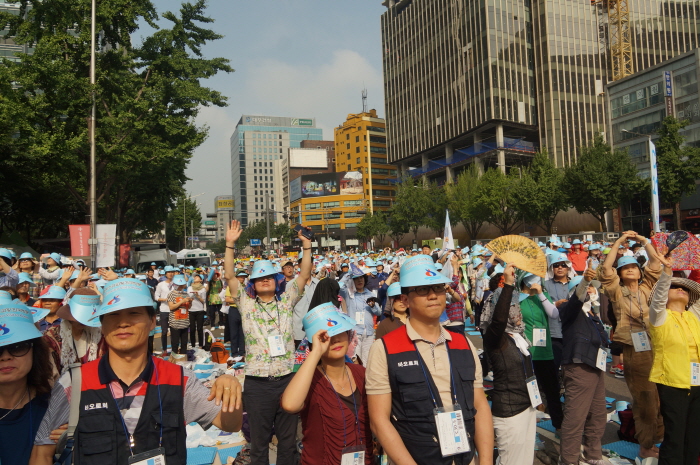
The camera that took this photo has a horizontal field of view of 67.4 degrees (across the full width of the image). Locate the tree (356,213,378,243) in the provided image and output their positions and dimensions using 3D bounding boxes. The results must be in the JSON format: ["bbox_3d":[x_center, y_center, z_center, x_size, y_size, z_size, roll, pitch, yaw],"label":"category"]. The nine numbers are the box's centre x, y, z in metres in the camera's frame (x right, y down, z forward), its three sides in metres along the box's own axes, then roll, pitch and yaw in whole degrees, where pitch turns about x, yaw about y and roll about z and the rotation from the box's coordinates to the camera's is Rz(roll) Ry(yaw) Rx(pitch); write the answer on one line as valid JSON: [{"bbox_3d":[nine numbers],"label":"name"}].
[{"bbox_3d":[3.507,1.013,110.179,5.200,10.400,5.200,-1,-3,-21],"label":"tree"}]

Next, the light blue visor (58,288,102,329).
[{"bbox_3d":[-1.444,0.406,2.800,0.290,0.180,0.230,7,2,33],"label":"light blue visor"}]

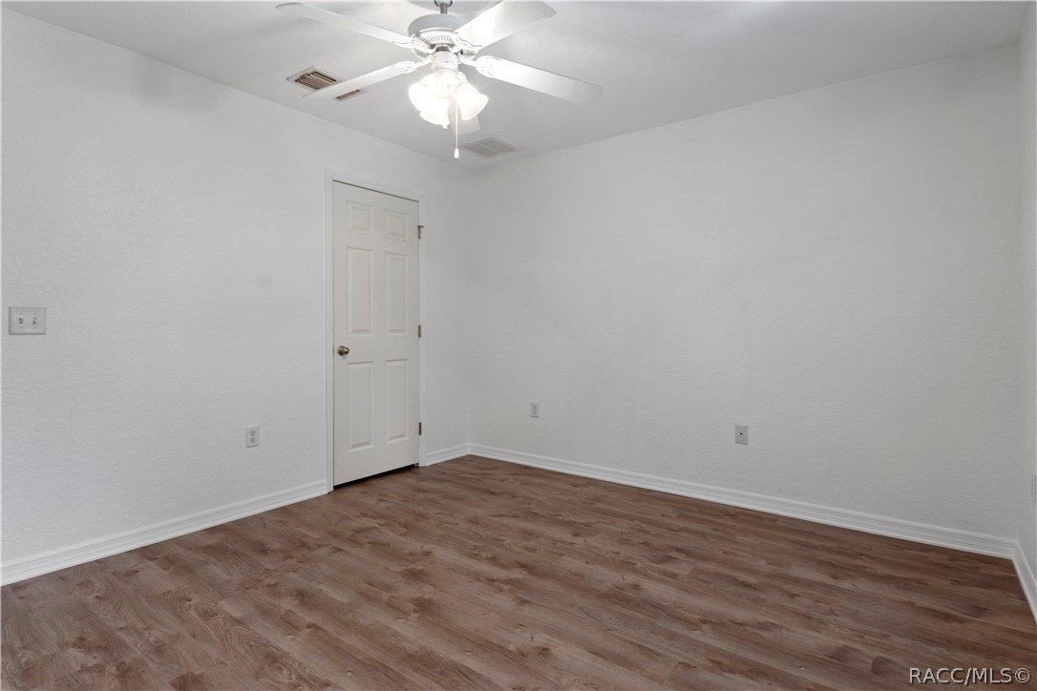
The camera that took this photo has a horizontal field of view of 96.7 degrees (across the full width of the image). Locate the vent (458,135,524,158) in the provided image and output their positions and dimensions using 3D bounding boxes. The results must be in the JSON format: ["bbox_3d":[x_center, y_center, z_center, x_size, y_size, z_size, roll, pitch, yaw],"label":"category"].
[{"bbox_3d":[-0.213,-1.492,3.466,0.360,0.030,0.355,1,2,37],"label":"vent"}]

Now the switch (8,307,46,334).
[{"bbox_3d":[-2.150,-0.107,2.018,0.020,0.120,0.115,2,3,42],"label":"switch"}]

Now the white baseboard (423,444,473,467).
[{"bbox_3d":[-0.567,0.896,3.766,0.020,0.095,0.450,2,3,42],"label":"white baseboard"}]

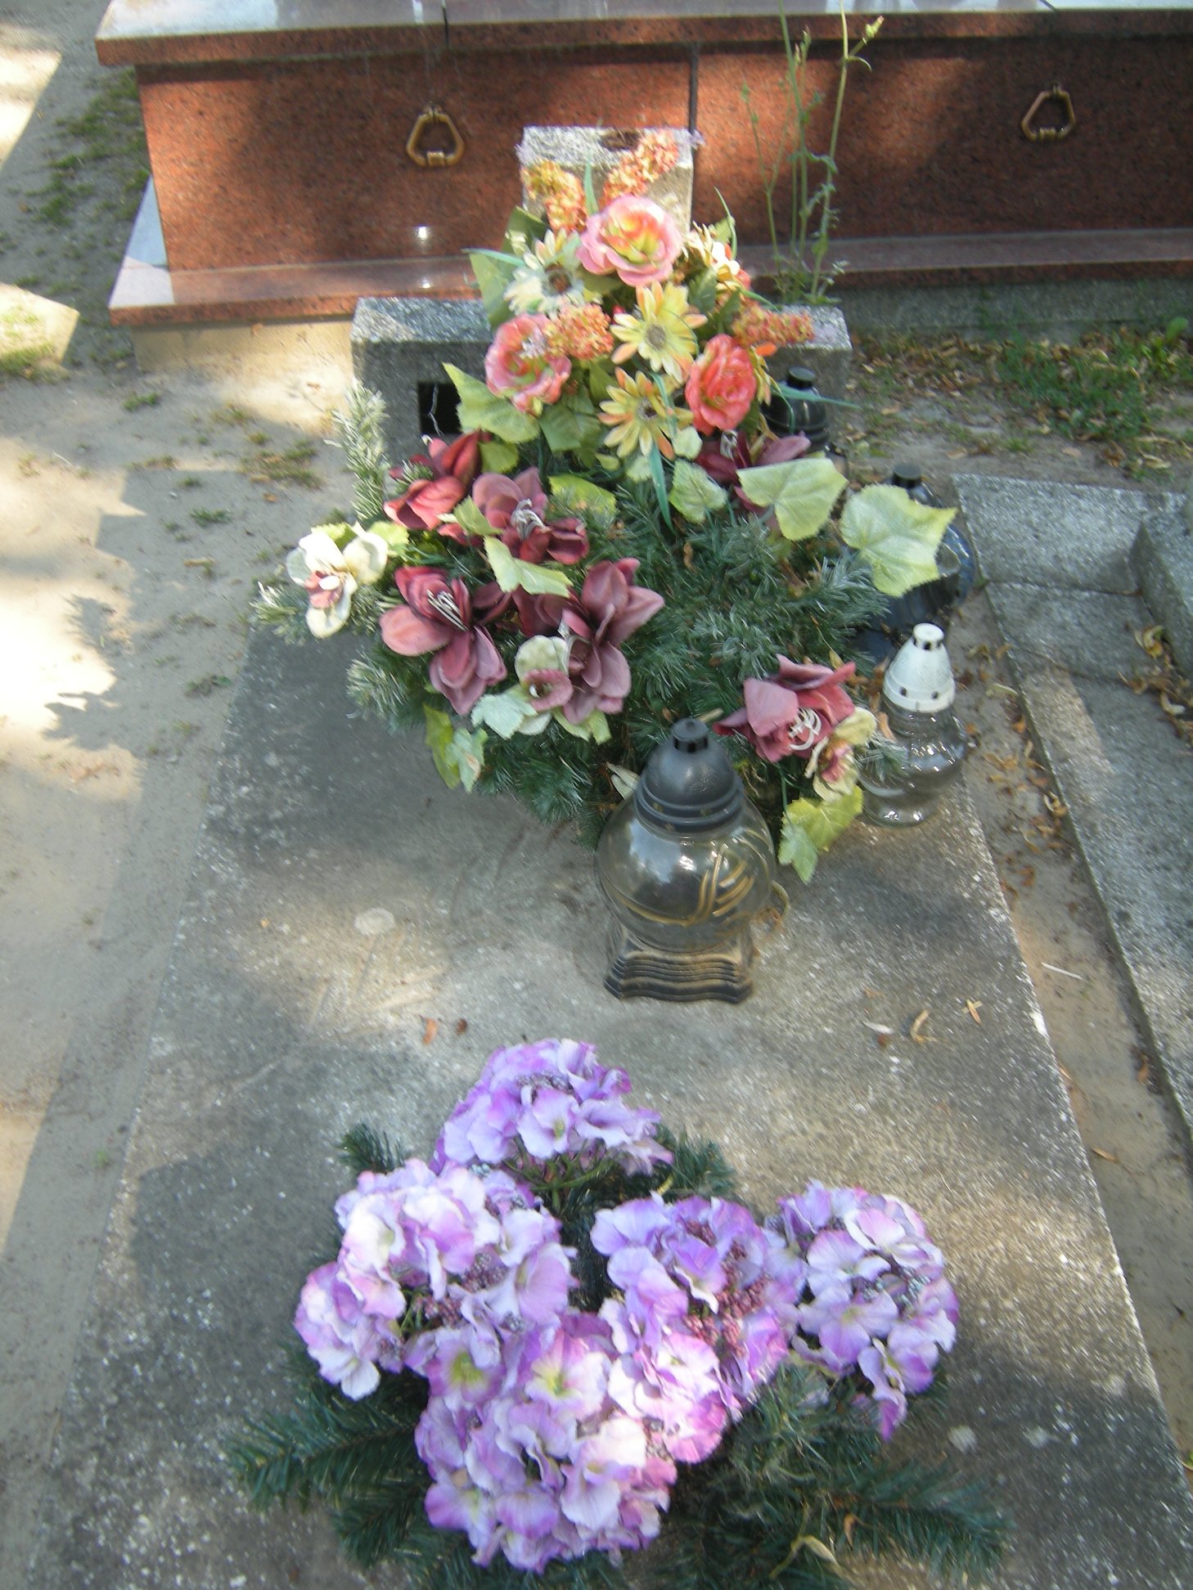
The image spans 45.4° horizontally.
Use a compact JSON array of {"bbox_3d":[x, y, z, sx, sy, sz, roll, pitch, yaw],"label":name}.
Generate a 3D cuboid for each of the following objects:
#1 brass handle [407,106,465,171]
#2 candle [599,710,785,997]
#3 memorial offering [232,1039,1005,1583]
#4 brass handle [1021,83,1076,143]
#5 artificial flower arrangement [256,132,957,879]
[{"bbox_3d":[-0.295,-1.202,2.607,0.105,0.112,0.034,-5,42,-6],"label":"brass handle"},{"bbox_3d":[0.080,0.043,1.333,0.170,0.288,0.170,-1,42,-1],"label":"candle"},{"bbox_3d":[0.007,0.356,1.065,0.540,0.200,0.390,-1,42,-1],"label":"memorial offering"},{"bbox_3d":[0.868,-1.303,2.724,0.105,0.112,0.034,-5,42,-6],"label":"brass handle"},{"bbox_3d":[-0.011,-0.347,1.576,0.770,0.530,0.680,-1,42,-1],"label":"artificial flower arrangement"}]

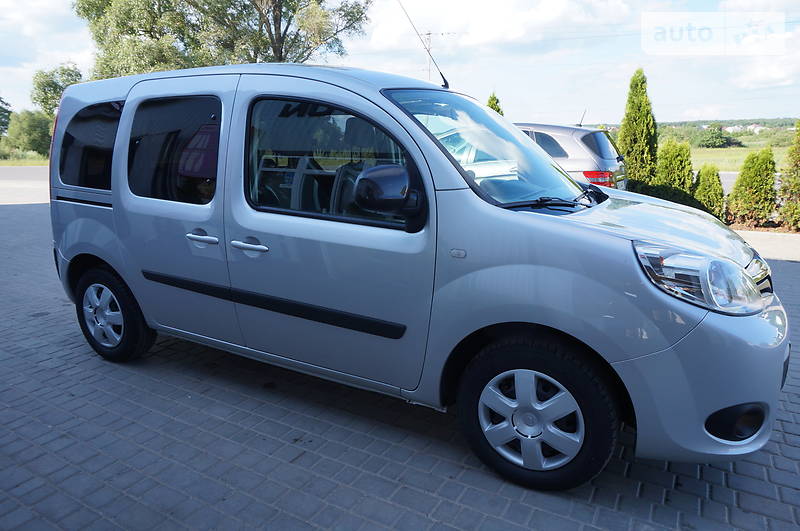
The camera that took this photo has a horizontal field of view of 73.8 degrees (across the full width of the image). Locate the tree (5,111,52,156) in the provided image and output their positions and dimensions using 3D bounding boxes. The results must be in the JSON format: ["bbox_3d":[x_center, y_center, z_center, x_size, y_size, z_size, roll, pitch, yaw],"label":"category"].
[{"bbox_3d":[-28.608,-10.056,41.013,3.850,3.638,3.850,-8,15,-33],"label":"tree"}]

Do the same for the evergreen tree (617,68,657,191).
[{"bbox_3d":[5.053,-2.618,11.354,0.853,3.010,0.853,6,13,23],"label":"evergreen tree"}]

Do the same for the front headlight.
[{"bbox_3d":[1.077,0.024,1.880,0.460,0.260,0.370,7,15,28],"label":"front headlight"}]

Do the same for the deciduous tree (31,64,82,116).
[{"bbox_3d":[-28.880,-13.052,45.041,4.567,7.851,4.567,-7,14,-31],"label":"deciduous tree"}]

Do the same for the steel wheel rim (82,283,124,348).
[{"bbox_3d":[-1.834,0.308,3.380,0.410,0.410,0.130,7,15,28],"label":"steel wheel rim"}]

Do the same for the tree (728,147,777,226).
[{"bbox_3d":[5.786,-1.310,8.704,0.680,1.240,0.680,7,15,28],"label":"tree"}]

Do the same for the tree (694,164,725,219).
[{"bbox_3d":[5.249,-1.227,9.028,0.470,0.950,0.470,7,15,28],"label":"tree"}]

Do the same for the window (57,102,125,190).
[{"bbox_3d":[-1.801,-0.694,3.103,0.580,0.480,0.060,7,6,28],"label":"window"}]

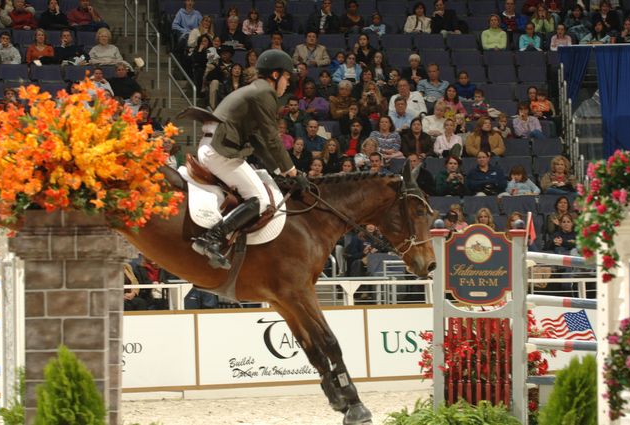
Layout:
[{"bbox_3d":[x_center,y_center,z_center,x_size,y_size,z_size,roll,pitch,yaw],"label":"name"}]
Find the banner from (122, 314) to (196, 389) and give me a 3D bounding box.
[{"bbox_3d":[-2.335,1.573,30.350,2.420,0.909,0.060,0,-3,-36],"label":"banner"}]

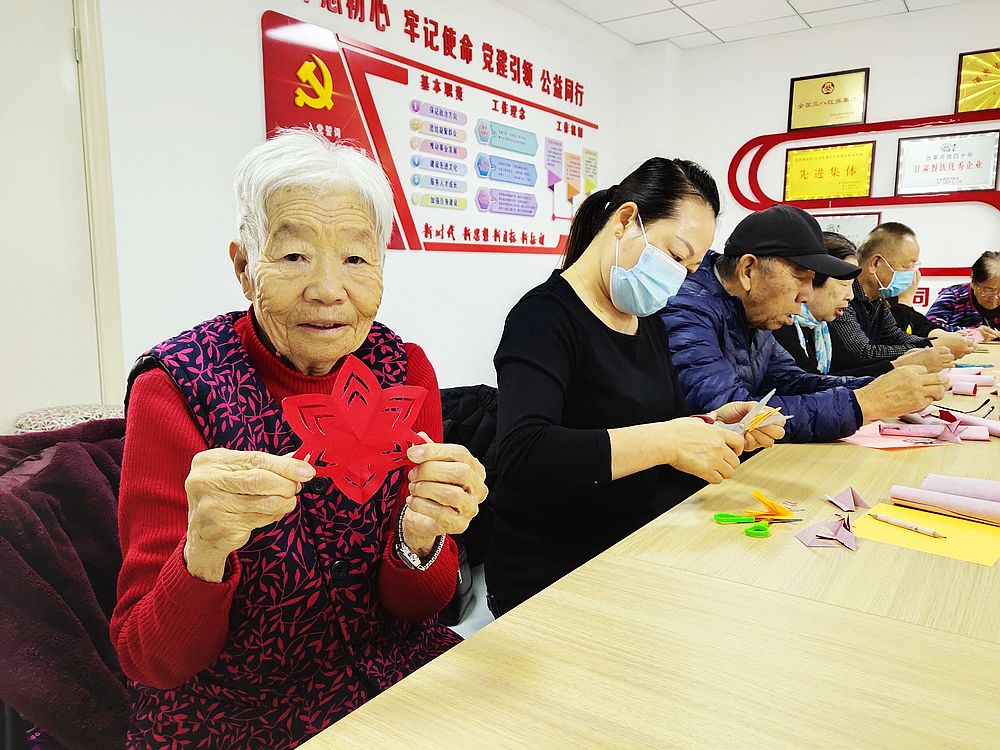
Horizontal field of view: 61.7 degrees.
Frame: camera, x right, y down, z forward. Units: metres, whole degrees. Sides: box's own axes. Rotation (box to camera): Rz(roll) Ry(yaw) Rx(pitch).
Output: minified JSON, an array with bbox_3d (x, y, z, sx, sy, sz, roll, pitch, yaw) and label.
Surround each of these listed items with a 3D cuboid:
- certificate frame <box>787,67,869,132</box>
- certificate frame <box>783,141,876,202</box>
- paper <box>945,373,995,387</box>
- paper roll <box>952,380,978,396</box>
[{"bbox_3d":[2.199,-1.835,5.611,0.494,0.353,0.025,4,8,34],"label":"certificate frame"},{"bbox_3d":[2.218,-1.363,5.657,0.566,0.358,0.025,4,8,34],"label":"certificate frame"},{"bbox_3d":[1.371,0.015,2.440,0.128,0.032,0.032,1,7,15],"label":"paper"},{"bbox_3d":[1.254,0.037,2.258,0.057,0.034,0.034,6,9,43],"label":"paper roll"}]

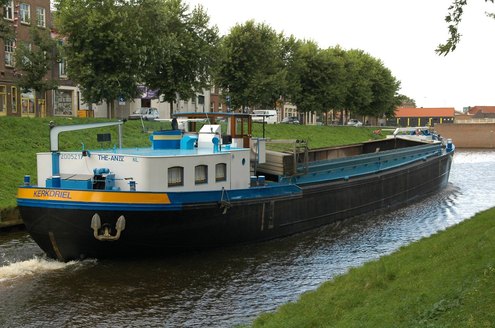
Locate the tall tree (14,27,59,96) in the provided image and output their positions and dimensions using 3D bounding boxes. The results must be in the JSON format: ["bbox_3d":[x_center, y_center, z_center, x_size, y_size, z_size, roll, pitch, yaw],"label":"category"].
[{"bbox_3d":[-16.910,-7.370,66.000,3.700,7.300,3.700,1,2,17],"label":"tall tree"}]

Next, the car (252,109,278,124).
[{"bbox_3d":[2.400,-6.470,114.000,1.900,1.980,4.850,1,2,19],"label":"car"}]

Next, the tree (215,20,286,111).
[{"bbox_3d":[0.260,-11.980,107.000,9.400,13.300,9.400,0,2,0],"label":"tree"}]

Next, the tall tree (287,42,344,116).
[{"bbox_3d":[11.150,-13.160,133.000,9.500,13.700,9.500,1,2,20],"label":"tall tree"}]

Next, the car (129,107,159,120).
[{"bbox_3d":[-10.650,-5.130,85.000,1.680,1.420,4.100,1,2,17],"label":"car"}]

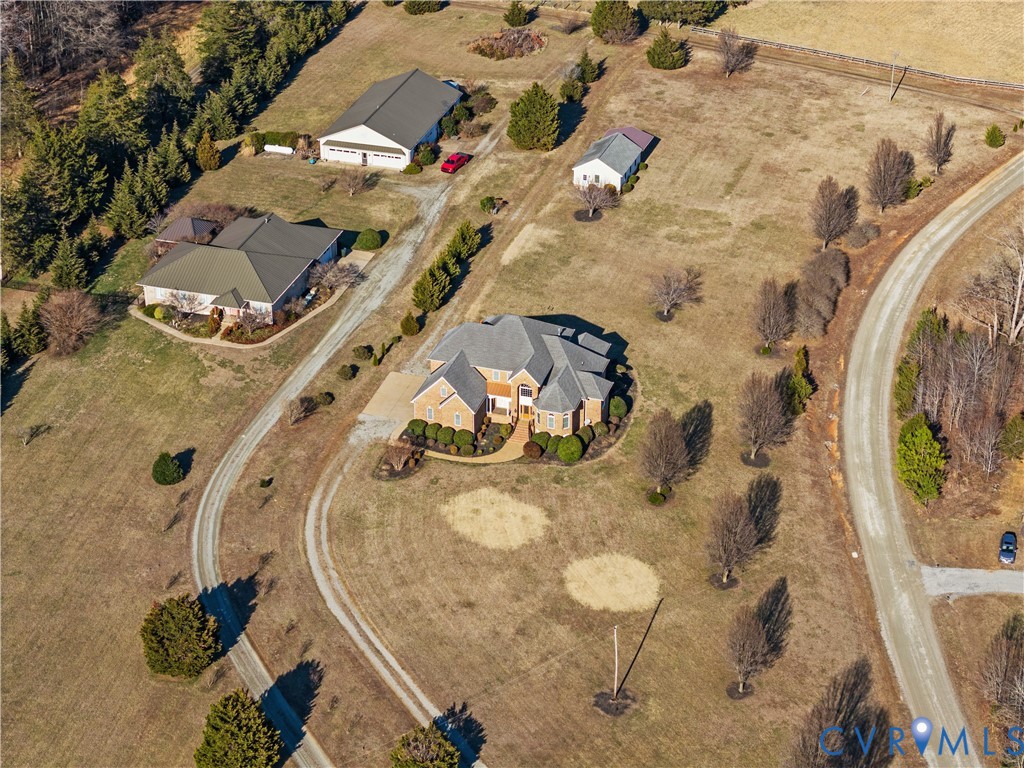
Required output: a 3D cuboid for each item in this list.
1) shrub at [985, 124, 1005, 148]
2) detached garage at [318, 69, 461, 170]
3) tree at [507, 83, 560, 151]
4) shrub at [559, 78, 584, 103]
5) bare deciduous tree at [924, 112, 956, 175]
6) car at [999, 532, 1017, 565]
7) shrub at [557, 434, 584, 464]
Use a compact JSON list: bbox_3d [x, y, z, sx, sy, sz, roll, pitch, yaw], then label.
[{"bbox_3d":[76.130,-39.260,326.930,2.900,3.500,2.900,-1,30,0],"label":"shrub"},{"bbox_3d":[-19.310,-43.130,333.680,15.550,7.040,23.850,9,32,16],"label":"detached garage"},{"bbox_3d":[3.510,-42.840,327.440,8.300,10.300,8.300,-1,30,0],"label":"tree"},{"bbox_3d":[10.060,-49.220,345.600,3.800,3.200,3.800,-1,30,0],"label":"shrub"},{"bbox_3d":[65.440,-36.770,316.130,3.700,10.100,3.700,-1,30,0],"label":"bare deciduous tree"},{"bbox_3d":[56.730,18.530,236.330,1.850,1.600,4.650,7,31,12],"label":"car"},{"bbox_3d":[7.020,7.910,250.140,3.000,3.530,3.000,-1,31,0],"label":"shrub"}]

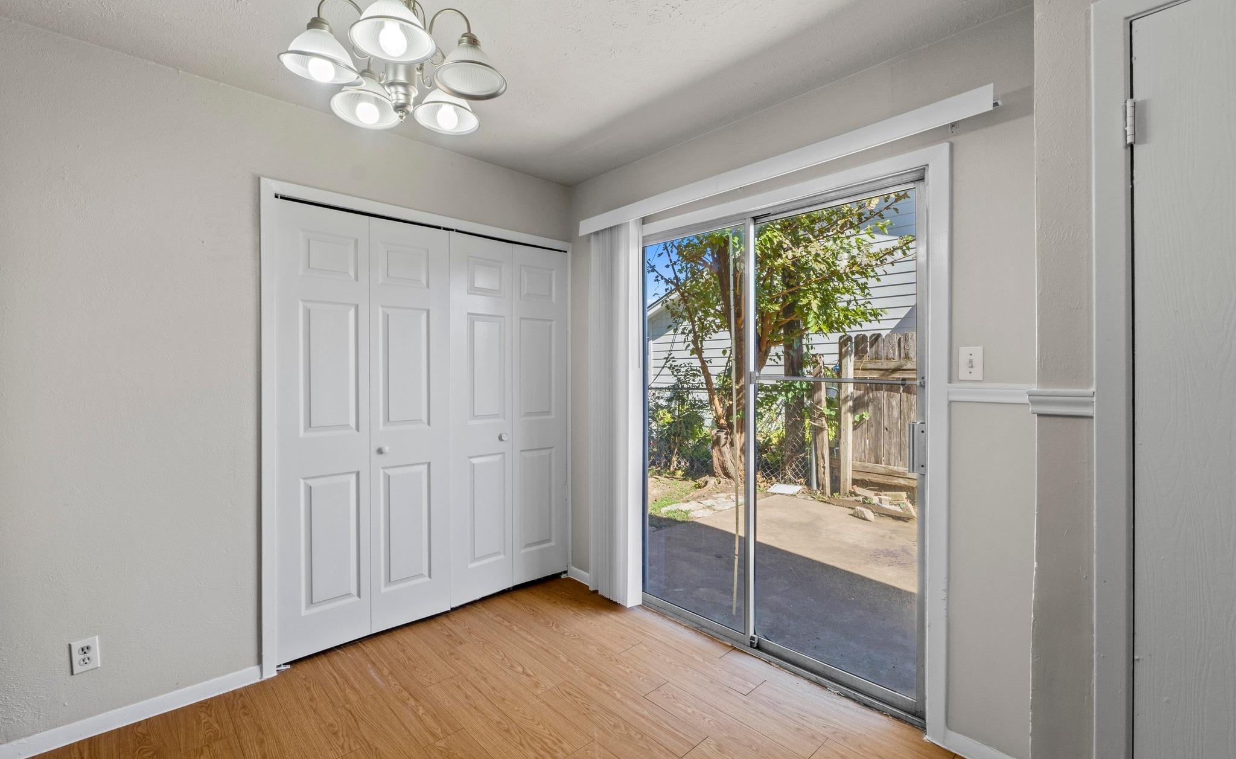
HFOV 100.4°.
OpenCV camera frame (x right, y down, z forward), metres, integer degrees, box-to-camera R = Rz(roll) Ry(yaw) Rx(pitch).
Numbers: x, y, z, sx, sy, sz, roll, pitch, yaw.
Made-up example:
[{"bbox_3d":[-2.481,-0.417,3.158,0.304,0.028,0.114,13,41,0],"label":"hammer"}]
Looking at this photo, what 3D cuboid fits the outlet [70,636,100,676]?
[{"bbox_3d":[-1.891,0.981,1.831,0.071,0.115,0.012,0,1,-42],"label":"outlet"}]

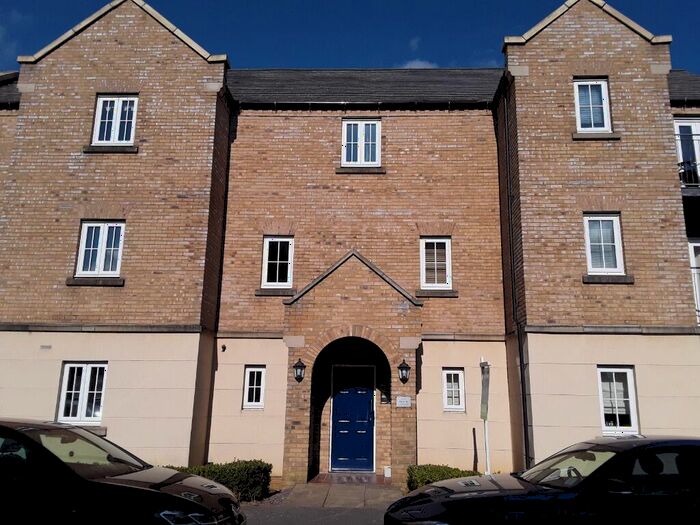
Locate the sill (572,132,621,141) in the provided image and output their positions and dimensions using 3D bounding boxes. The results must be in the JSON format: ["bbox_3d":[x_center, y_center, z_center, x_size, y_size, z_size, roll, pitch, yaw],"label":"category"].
[{"bbox_3d":[4.666,-2.350,10.395,0.890,0.150,0.160,0,-13,2],"label":"sill"}]

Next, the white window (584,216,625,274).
[{"bbox_3d":[4.705,-0.303,10.128,0.661,1.094,0.100,0,-12,2],"label":"white window"}]

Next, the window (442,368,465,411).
[{"bbox_3d":[2.133,2.630,11.224,0.455,0.850,0.090,0,-13,2],"label":"window"}]

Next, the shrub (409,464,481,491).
[{"bbox_3d":[1.635,3.693,9.119,1.350,0.530,0.800,0,-13,2],"label":"shrub"}]

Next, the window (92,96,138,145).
[{"bbox_3d":[-4.939,-2.967,11.565,0.915,1.160,0.090,0,-13,2],"label":"window"}]

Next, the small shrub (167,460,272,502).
[{"bbox_3d":[-2.327,3.681,9.266,1.920,0.540,0.850,0,-13,2],"label":"small shrub"}]

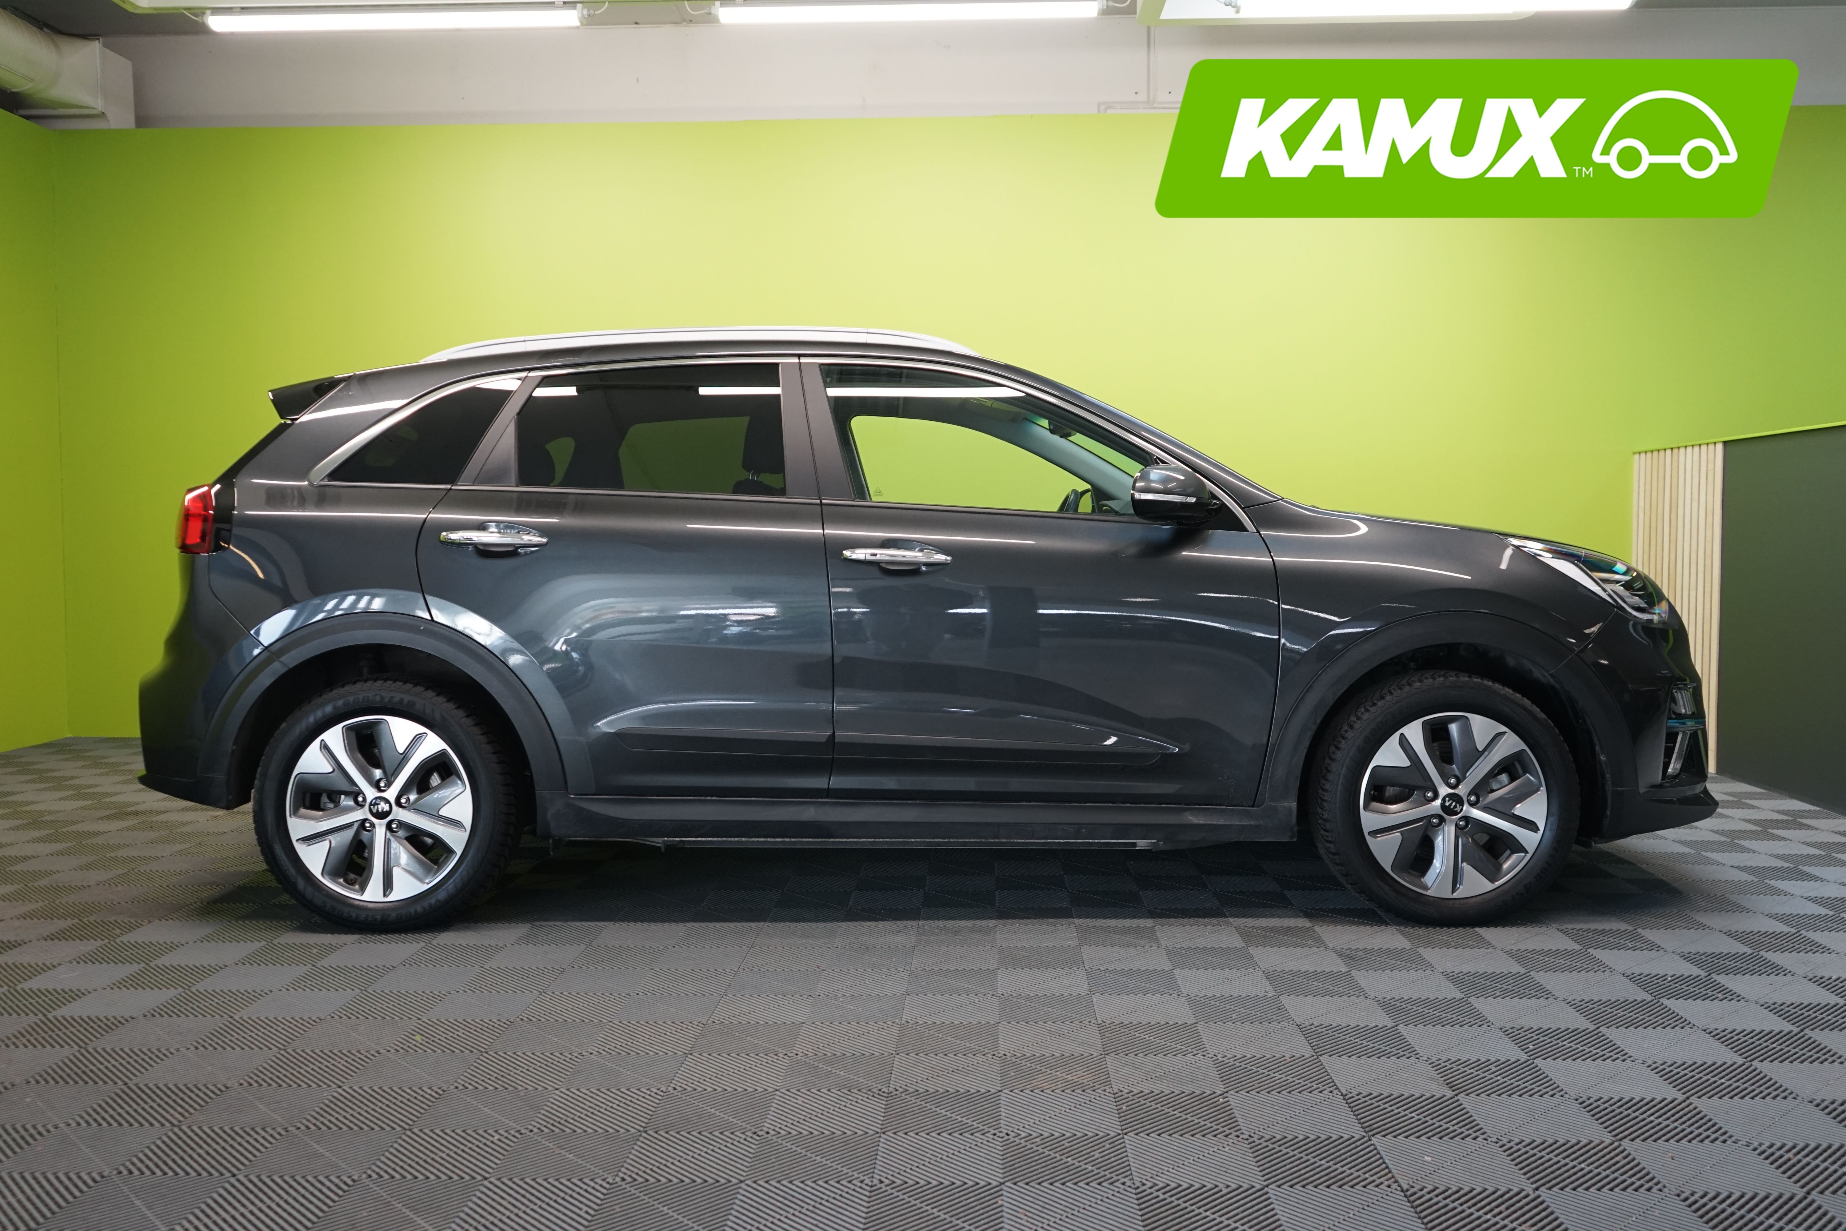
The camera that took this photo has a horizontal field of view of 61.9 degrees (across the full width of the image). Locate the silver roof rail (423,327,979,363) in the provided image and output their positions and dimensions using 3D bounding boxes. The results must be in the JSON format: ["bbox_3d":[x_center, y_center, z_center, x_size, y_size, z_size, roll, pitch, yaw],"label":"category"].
[{"bbox_3d":[-0.595,-0.720,4.116,1.500,0.102,0.070,0,2,0],"label":"silver roof rail"}]

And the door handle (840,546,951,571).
[{"bbox_3d":[-0.068,-0.142,3.849,0.277,0.056,0.055,0,2,0],"label":"door handle"}]

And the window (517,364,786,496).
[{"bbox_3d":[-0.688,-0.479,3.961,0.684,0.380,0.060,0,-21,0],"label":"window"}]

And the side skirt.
[{"bbox_3d":[-0.013,0.524,3.935,1.906,0.154,0.130,0,2,0],"label":"side skirt"}]

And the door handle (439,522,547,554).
[{"bbox_3d":[-1.070,-0.193,3.840,0.273,0.081,0.065,0,2,0],"label":"door handle"}]

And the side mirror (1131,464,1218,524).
[{"bbox_3d":[0.623,-0.294,3.792,0.200,0.148,0.235,0,2,0],"label":"side mirror"}]

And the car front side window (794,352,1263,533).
[{"bbox_3d":[0.266,-0.449,3.984,1.170,0.490,0.110,0,-12,0],"label":"car front side window"}]

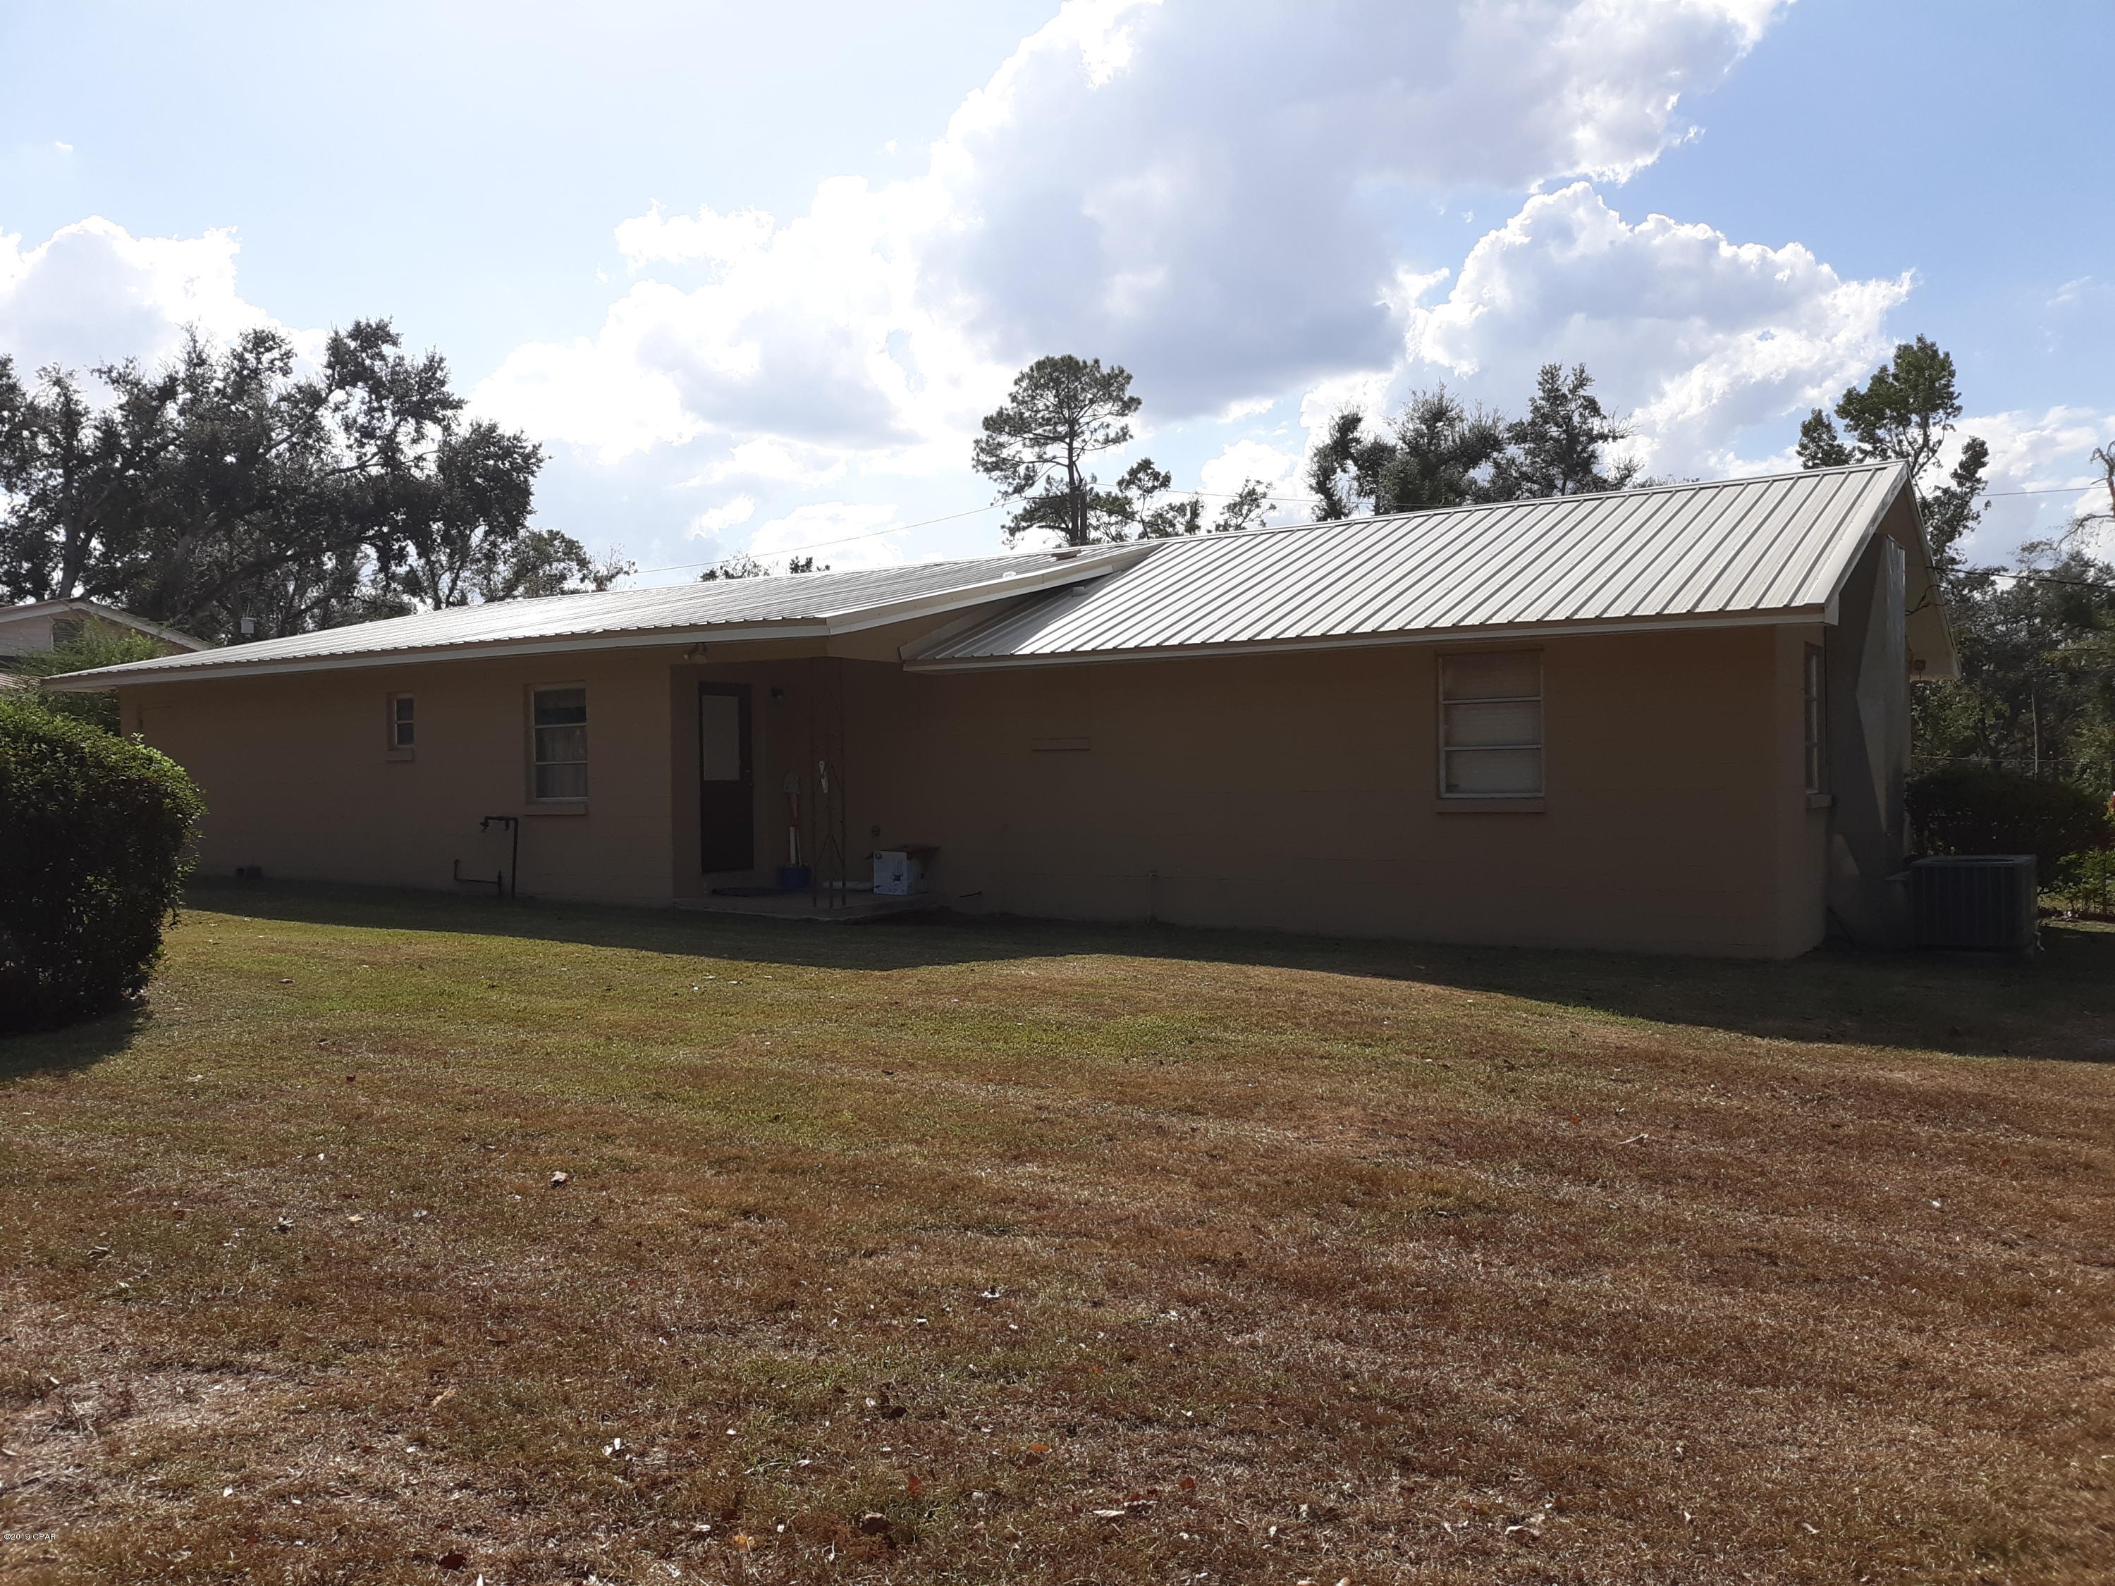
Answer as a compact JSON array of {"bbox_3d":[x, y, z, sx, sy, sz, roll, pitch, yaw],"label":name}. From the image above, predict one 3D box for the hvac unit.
[{"bbox_3d":[7.425,0.877,13.853,0.806,0.694,0.806,0,0,36],"label":"hvac unit"}]

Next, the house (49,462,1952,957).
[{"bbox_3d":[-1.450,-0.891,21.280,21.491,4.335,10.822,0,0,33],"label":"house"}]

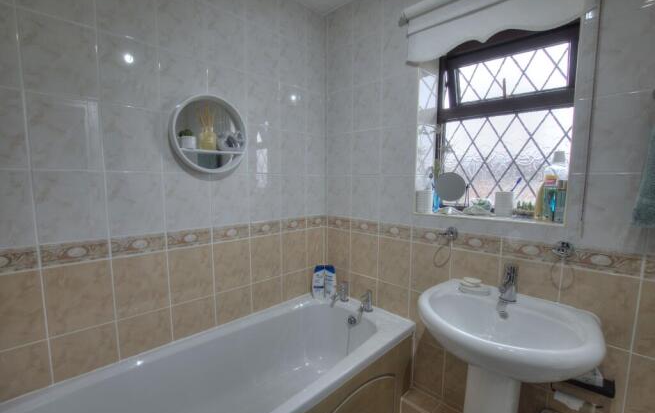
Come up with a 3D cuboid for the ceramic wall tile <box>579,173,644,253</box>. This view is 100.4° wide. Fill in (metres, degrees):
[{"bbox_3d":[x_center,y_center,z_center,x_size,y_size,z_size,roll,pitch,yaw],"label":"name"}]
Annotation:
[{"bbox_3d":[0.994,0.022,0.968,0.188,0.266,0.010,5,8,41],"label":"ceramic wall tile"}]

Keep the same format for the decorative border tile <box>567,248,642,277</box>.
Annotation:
[{"bbox_3d":[0.951,0.186,0.951,0.200,0.077,0.009,5,7,43],"label":"decorative border tile"}]

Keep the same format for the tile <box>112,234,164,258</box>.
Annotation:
[{"bbox_3d":[-0.808,0.166,1.175,0.200,0.078,0.010,-5,7,-42],"label":"tile"}]

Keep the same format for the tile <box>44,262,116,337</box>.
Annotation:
[{"bbox_3d":[-0.950,0.348,1.054,0.198,0.258,0.010,-5,8,-42],"label":"tile"}]

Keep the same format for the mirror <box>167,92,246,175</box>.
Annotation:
[{"bbox_3d":[-0.551,-0.334,1.301,0.347,0.347,0.075,-5,7,-42],"label":"mirror"}]

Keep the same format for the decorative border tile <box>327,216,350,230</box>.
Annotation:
[{"bbox_3d":[0.077,0.109,1.786,0.205,0.078,0.010,5,7,42],"label":"decorative border tile"}]

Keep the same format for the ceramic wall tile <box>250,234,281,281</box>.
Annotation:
[{"bbox_3d":[-0.358,0.302,1.591,0.198,0.260,0.010,-5,8,-41],"label":"ceramic wall tile"}]

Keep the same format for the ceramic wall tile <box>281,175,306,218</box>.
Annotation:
[{"bbox_3d":[-0.203,-0.058,1.679,0.200,0.258,0.009,-5,7,-42],"label":"ceramic wall tile"}]

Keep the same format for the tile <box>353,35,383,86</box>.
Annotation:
[{"bbox_3d":[0.233,-0.837,1.569,0.202,0.256,0.010,5,8,41],"label":"tile"}]

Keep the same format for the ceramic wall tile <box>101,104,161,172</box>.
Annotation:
[{"bbox_3d":[-0.787,-0.269,1.111,0.196,0.257,0.009,-5,7,-42],"label":"ceramic wall tile"}]

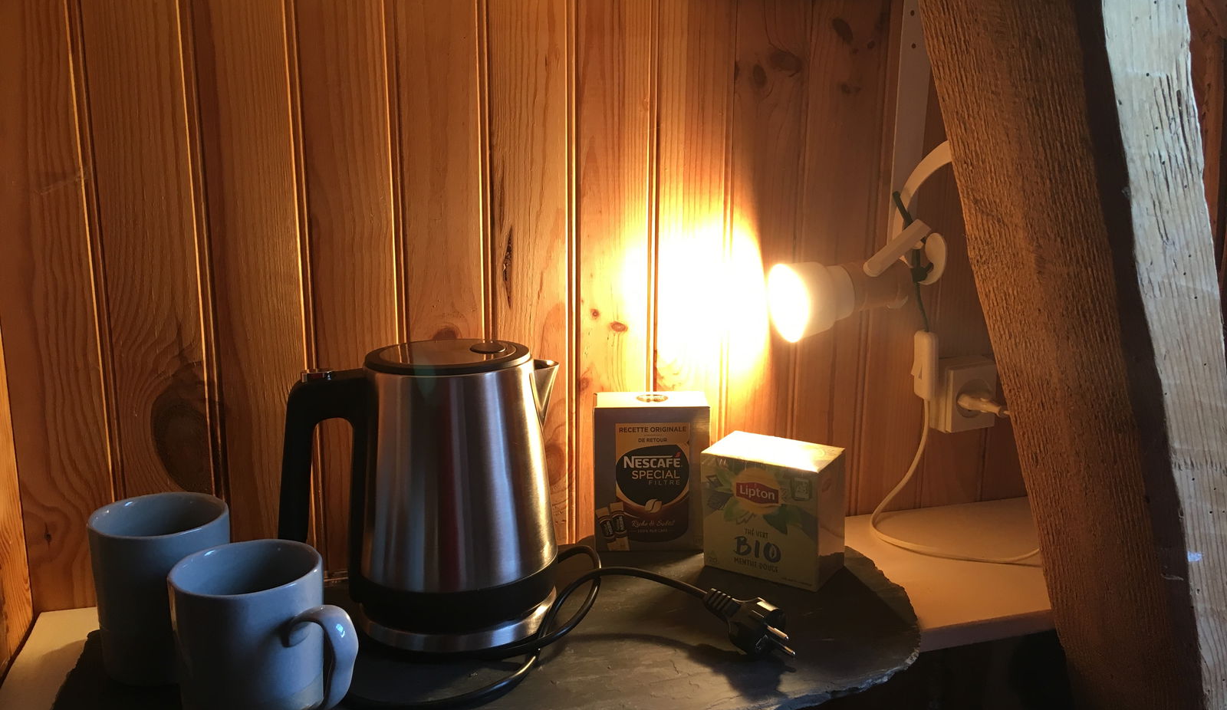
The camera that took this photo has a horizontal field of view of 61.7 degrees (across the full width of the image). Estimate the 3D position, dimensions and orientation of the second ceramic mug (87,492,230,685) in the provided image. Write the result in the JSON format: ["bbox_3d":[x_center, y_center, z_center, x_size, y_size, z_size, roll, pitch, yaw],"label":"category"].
[{"bbox_3d":[-0.290,0.158,0.702,0.118,0.103,0.087,0,11,0],"label":"second ceramic mug"}]

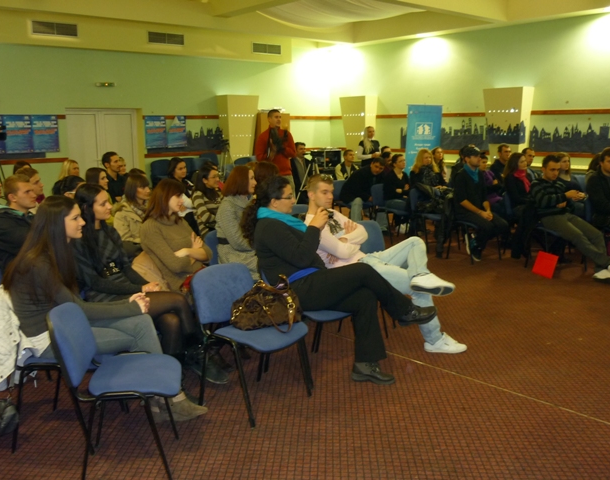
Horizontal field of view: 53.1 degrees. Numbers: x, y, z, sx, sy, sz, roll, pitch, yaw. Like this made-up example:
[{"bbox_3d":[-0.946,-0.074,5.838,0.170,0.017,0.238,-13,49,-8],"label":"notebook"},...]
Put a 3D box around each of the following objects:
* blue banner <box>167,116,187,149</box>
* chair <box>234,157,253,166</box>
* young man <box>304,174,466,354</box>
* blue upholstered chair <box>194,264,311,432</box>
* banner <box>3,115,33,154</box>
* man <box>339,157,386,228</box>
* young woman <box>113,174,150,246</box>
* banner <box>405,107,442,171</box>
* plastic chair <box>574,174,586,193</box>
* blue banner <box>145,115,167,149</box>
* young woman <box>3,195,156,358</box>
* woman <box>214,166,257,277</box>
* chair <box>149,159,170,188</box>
[{"bbox_3d":[-3.367,-2.854,16.200,0.594,0.841,0.020,-9,14,-39],"label":"blue banner"},{"bbox_3d":[-1.371,-1.451,14.300,0.540,0.900,0.570,-8,12,-33],"label":"chair"},{"bbox_3d":[0.572,0.151,4.354,1.120,1.280,0.600,4,12,25],"label":"young man"},{"bbox_3d":[-0.279,0.556,3.549,0.530,0.800,0.520,8,14,39],"label":"blue upholstered chair"},{"bbox_3d":[-5.729,-2.110,12.200,0.030,0.760,0.530,9,14,44],"label":"banner"},{"bbox_3d":[0.831,-0.581,8.691,0.620,1.180,0.850,-7,12,-29],"label":"man"},{"bbox_3d":[-1.149,0.105,4.780,0.820,1.250,0.500,4,12,25],"label":"young woman"},{"bbox_3d":[2.580,-1.854,12.885,0.840,2.020,0.150,-6,12,-27],"label":"banner"},{"bbox_3d":[4.144,-0.542,9.065,0.530,0.820,0.540,-5,11,-22],"label":"plastic chair"},{"bbox_3d":[-3.505,-2.537,14.400,0.030,0.760,0.530,9,14,44],"label":"blue banner"},{"bbox_3d":[-1.070,0.398,3.350,0.950,1.270,0.500,0,10,6],"label":"young woman"},{"bbox_3d":[-0.319,0.086,4.797,0.820,1.320,0.500,3,11,17],"label":"woman"},{"bbox_3d":[-2.950,-1.208,12.900,0.550,0.950,0.580,-8,13,-37],"label":"chair"}]

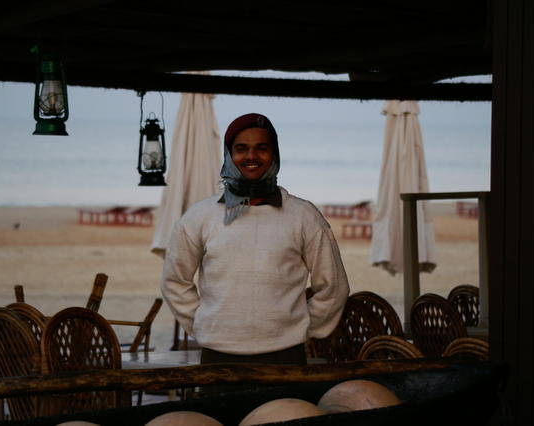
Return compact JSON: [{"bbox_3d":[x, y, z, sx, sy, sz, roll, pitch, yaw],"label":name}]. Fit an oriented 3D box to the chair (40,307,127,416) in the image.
[{"bbox_3d":[-0.794,0.887,11.984,0.450,0.940,0.520,1,2,11],"label":"chair"}]

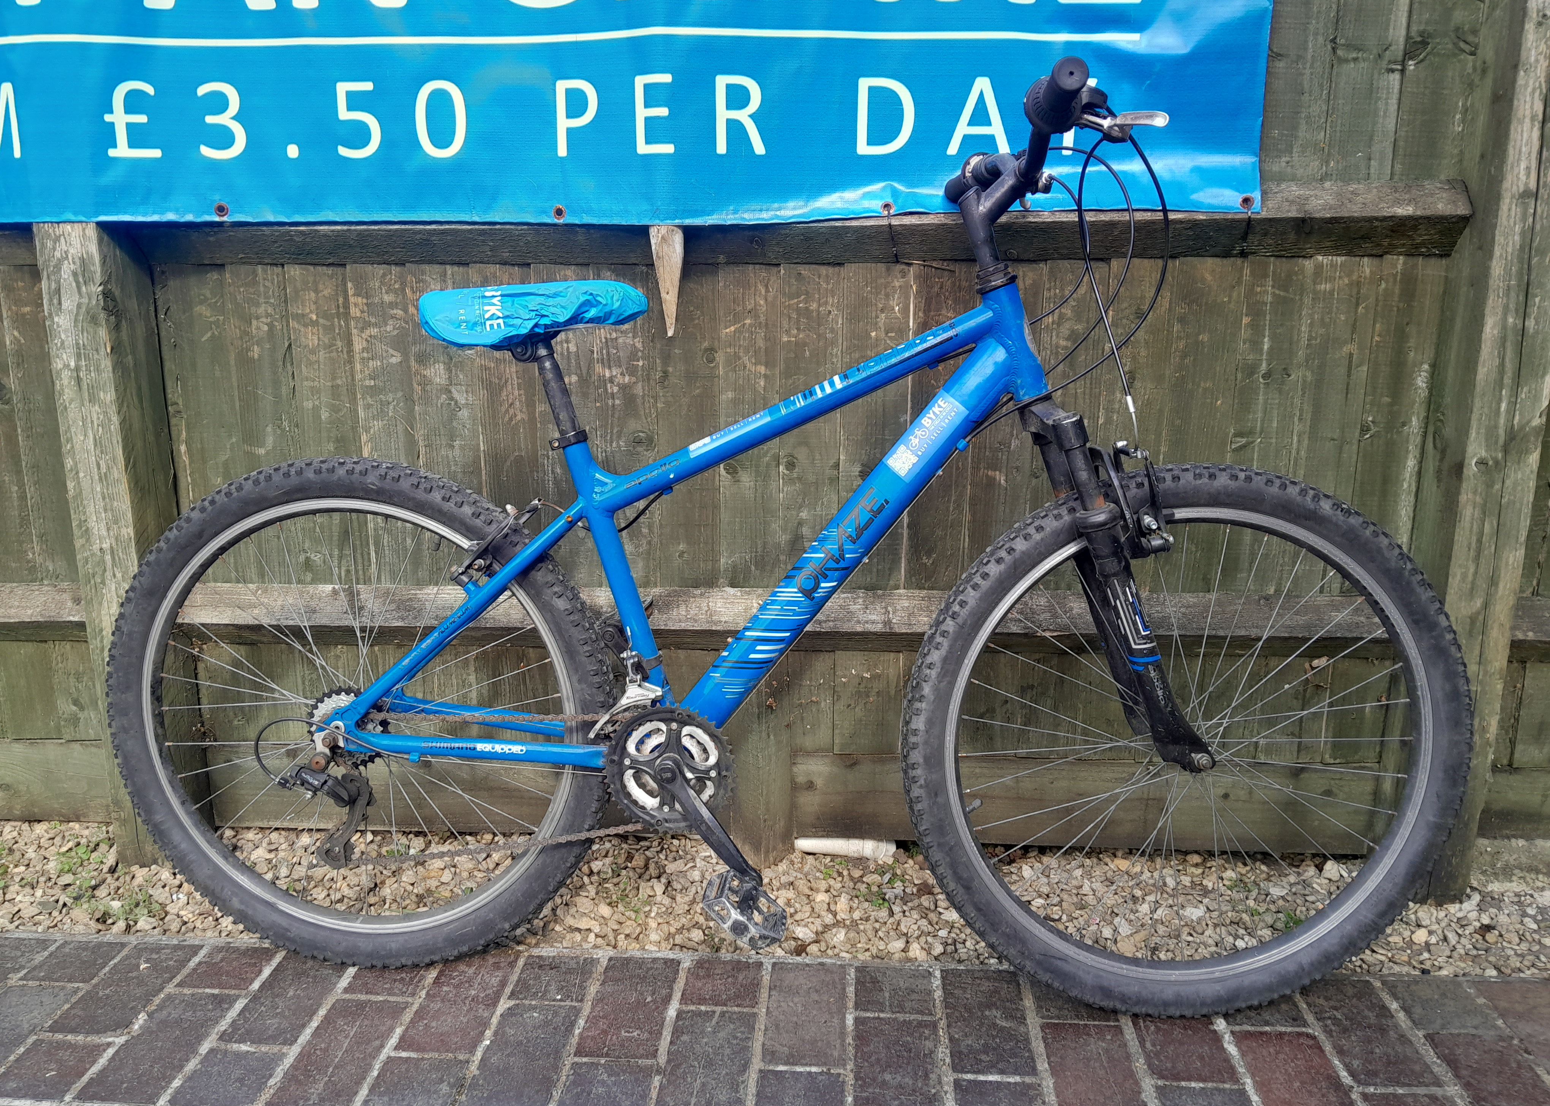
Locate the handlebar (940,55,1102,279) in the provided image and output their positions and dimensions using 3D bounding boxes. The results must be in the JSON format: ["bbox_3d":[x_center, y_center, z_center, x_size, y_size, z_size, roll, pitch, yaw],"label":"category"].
[{"bbox_3d":[0.269,-0.399,1.340,0.116,0.170,0.634,0,8,0],"label":"handlebar"}]

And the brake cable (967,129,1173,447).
[{"bbox_3d":[0.326,-0.297,1.339,0.208,0.340,0.200,0,8,0],"label":"brake cable"}]

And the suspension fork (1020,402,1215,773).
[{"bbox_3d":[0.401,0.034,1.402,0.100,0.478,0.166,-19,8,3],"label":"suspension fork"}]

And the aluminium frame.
[{"bbox_3d":[-0.121,-0.023,1.449,0.893,0.612,0.146,1,10,6],"label":"aluminium frame"}]

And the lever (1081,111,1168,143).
[{"bbox_3d":[0.341,-0.423,1.154,0.068,0.038,0.150,0,8,0],"label":"lever"}]

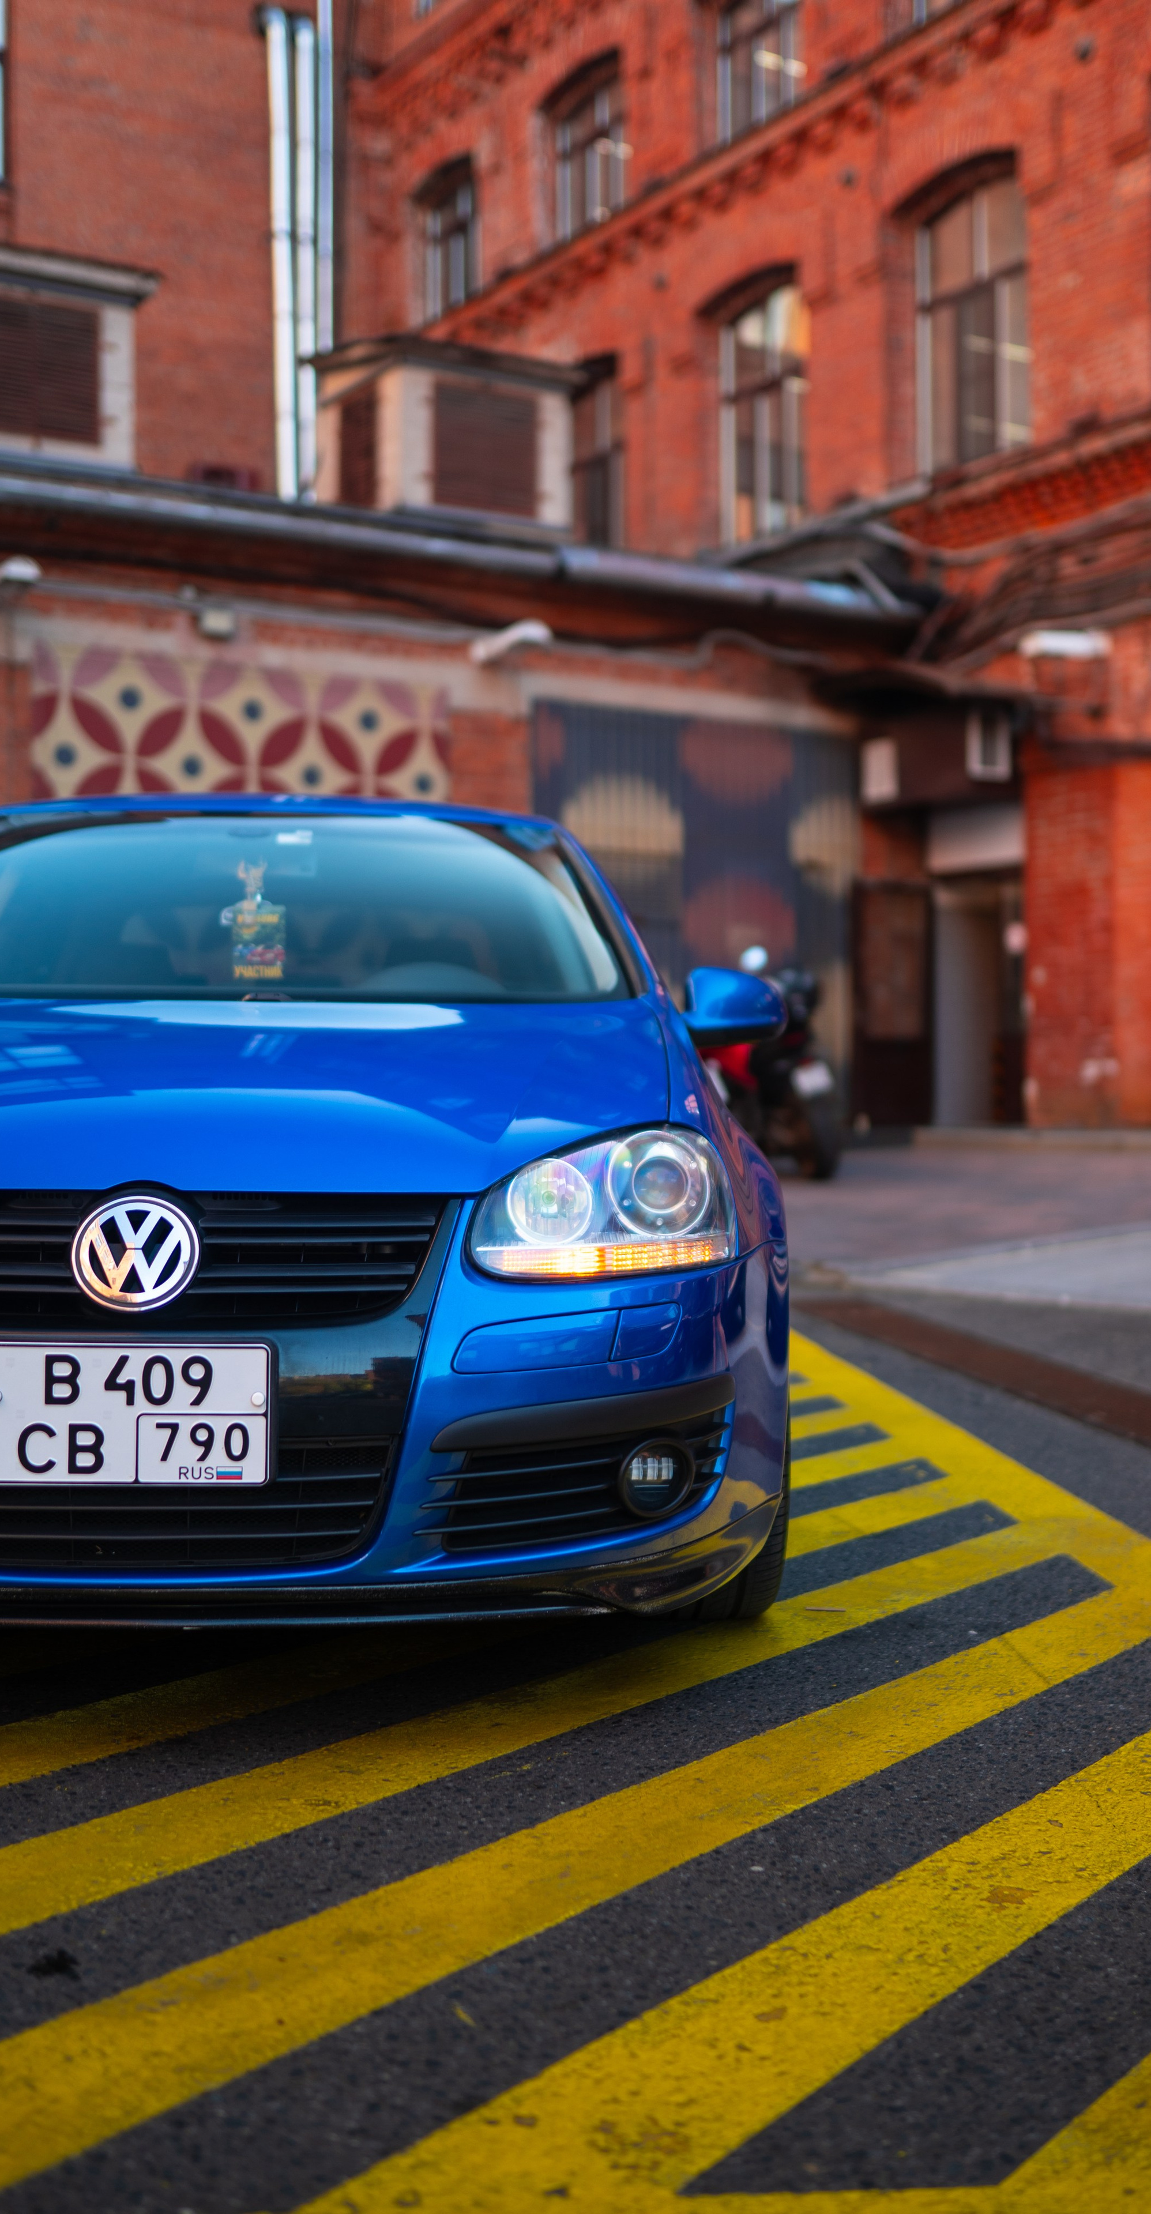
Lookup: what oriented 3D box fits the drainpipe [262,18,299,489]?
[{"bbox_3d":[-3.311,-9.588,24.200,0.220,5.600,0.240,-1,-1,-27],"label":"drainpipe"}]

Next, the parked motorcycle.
[{"bbox_3d":[0.880,-0.240,11.700,0.780,1.220,2.050,0,-1,-27],"label":"parked motorcycle"}]

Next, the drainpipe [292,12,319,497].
[{"bbox_3d":[-3.038,-9.618,24.300,0.200,5.550,0.220,0,-1,-27],"label":"drainpipe"}]

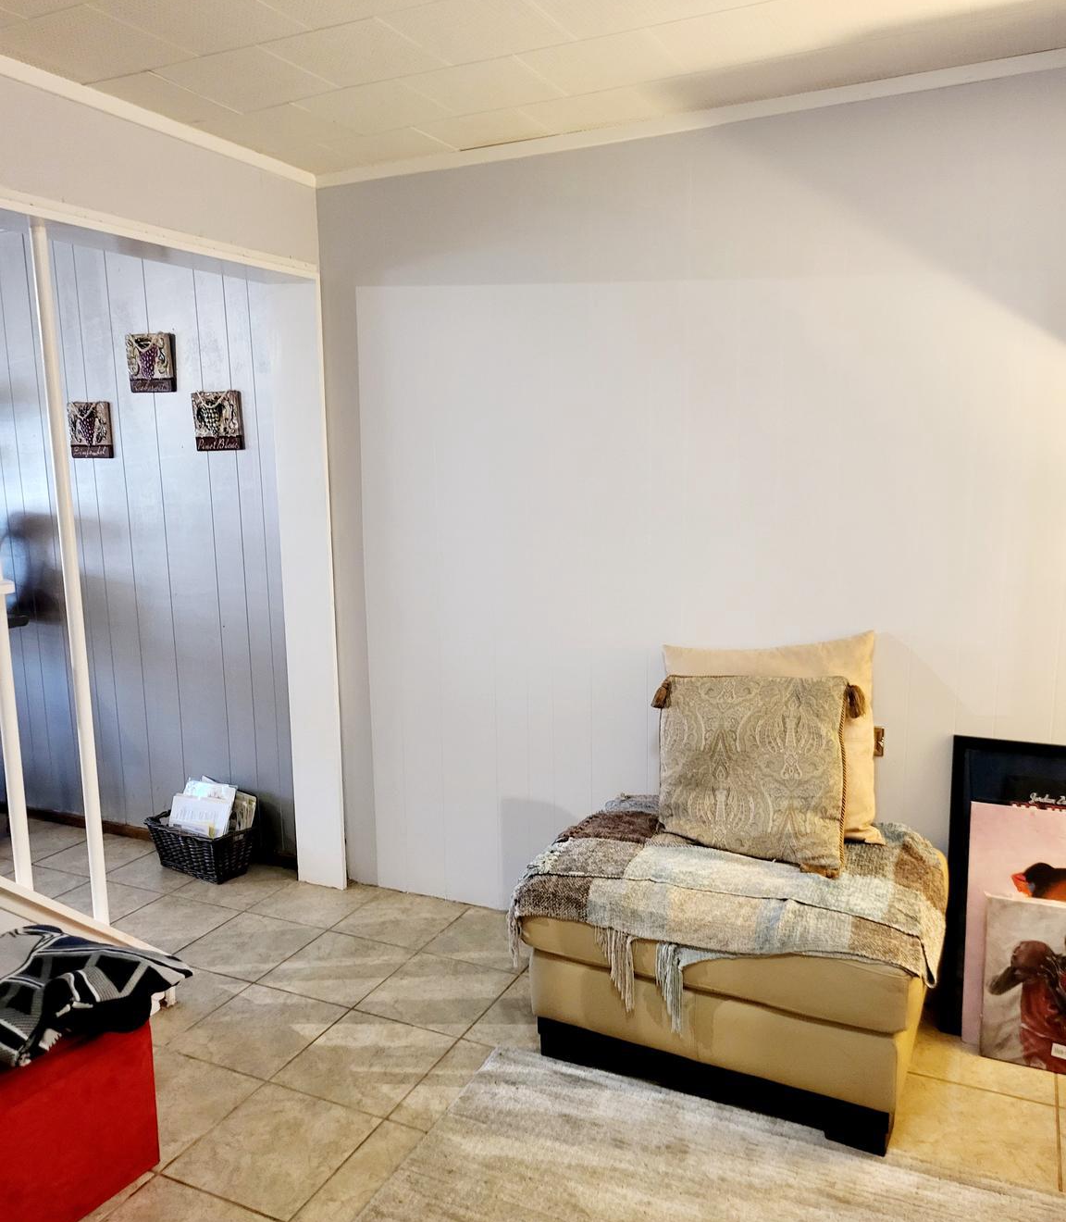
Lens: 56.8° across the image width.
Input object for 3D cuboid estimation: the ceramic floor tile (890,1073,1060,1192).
[{"bbox_3d":[0.951,1.132,2.145,0.333,0.010,0.333,3,10,25],"label":"ceramic floor tile"}]

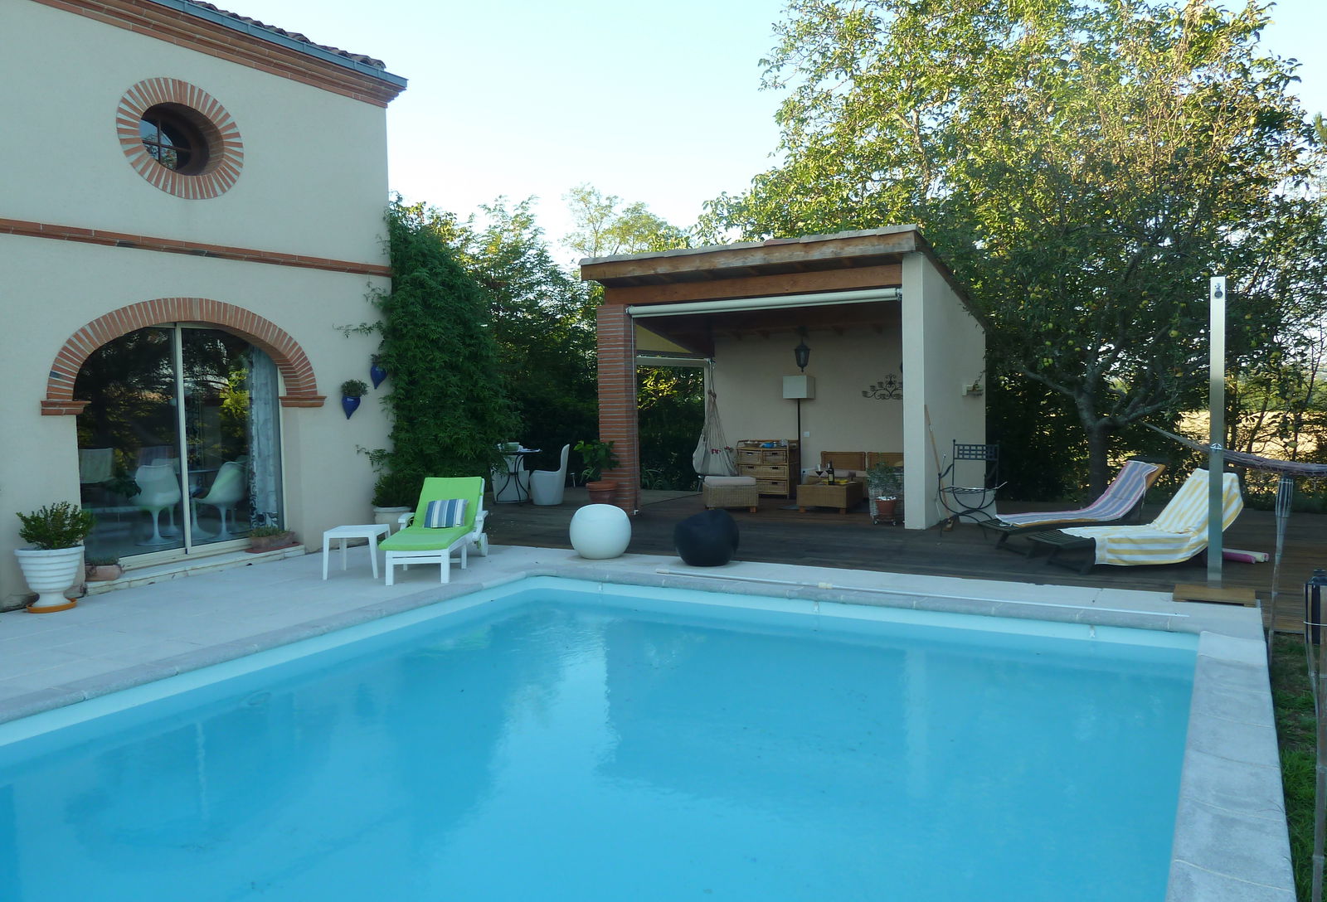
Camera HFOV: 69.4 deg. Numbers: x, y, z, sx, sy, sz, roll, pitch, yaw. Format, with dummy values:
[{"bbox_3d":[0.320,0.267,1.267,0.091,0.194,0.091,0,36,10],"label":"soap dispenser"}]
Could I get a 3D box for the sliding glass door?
[{"bbox_3d":[-4.485,-0.090,8.953,0.100,2.201,2.081,1,4,33],"label":"sliding glass door"}]

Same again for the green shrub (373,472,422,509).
[{"bbox_3d":[-2.879,0.427,10.375,0.520,0.400,0.520,1,4,33],"label":"green shrub"}]

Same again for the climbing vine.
[{"bbox_3d":[-2.658,-1.085,10.773,1.200,3.500,1.650,0,4,31],"label":"climbing vine"}]

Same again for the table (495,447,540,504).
[{"bbox_3d":[-2.110,0.370,13.598,0.700,0.730,0.700,-2,4,0],"label":"table"}]

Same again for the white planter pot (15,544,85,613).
[{"bbox_3d":[-4.634,0.970,7.255,0.450,0.450,0.450,-2,4,0],"label":"white planter pot"}]

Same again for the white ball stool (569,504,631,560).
[{"bbox_3d":[-0.595,0.767,9.110,0.575,0.485,0.575,-2,4,-4],"label":"white ball stool"}]

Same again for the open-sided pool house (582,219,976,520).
[{"bbox_3d":[1.745,-0.885,12.786,4.256,3.282,3.628,0,4,29],"label":"open-sided pool house"}]

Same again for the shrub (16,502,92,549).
[{"bbox_3d":[-4.583,0.591,7.219,0.470,0.380,0.490,0,4,31],"label":"shrub"}]

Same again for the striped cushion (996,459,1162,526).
[{"bbox_3d":[3.728,0.376,8.678,1.290,0.500,0.580,-2,4,-4],"label":"striped cushion"}]

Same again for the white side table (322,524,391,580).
[{"bbox_3d":[-2.753,0.907,8.614,0.470,0.410,0.470,-2,3,0],"label":"white side table"}]

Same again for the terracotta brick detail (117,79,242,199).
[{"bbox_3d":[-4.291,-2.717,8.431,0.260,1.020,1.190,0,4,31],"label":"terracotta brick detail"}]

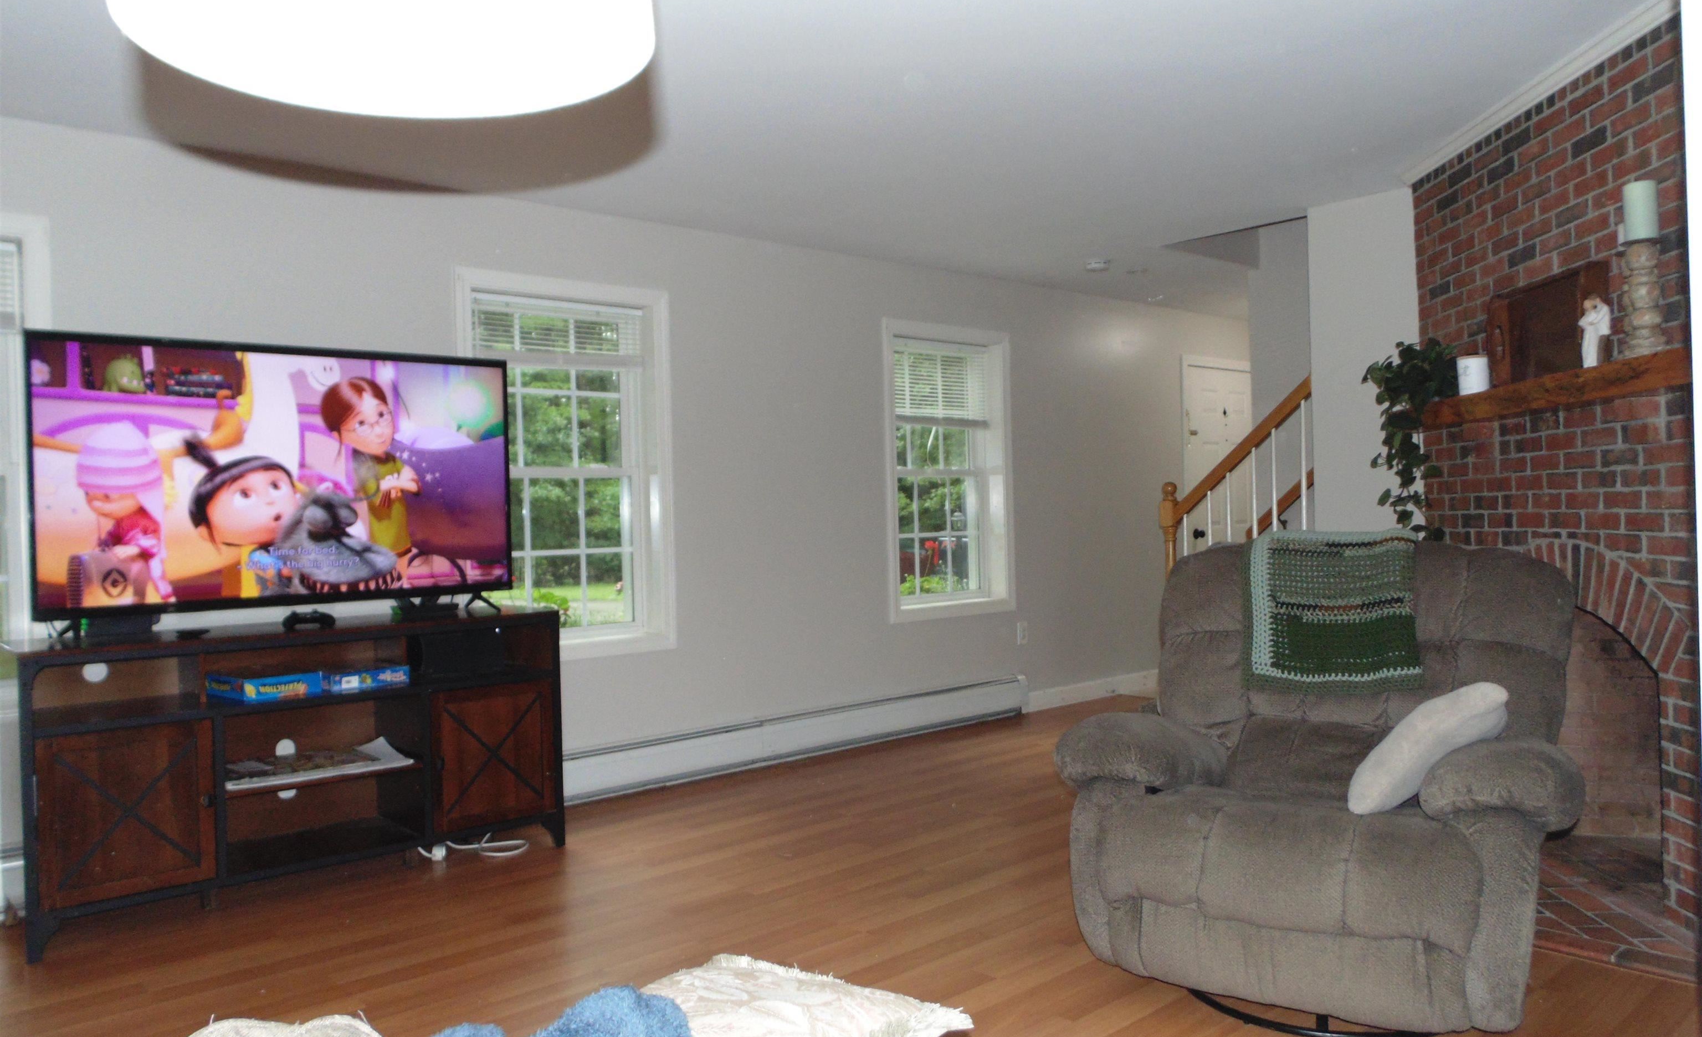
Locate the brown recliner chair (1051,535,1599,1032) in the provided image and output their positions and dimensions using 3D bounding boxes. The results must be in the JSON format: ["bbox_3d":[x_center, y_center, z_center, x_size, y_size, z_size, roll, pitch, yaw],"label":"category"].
[{"bbox_3d":[1.113,0.584,2.815,1.080,1.035,0.970,-1,0,30],"label":"brown recliner chair"}]

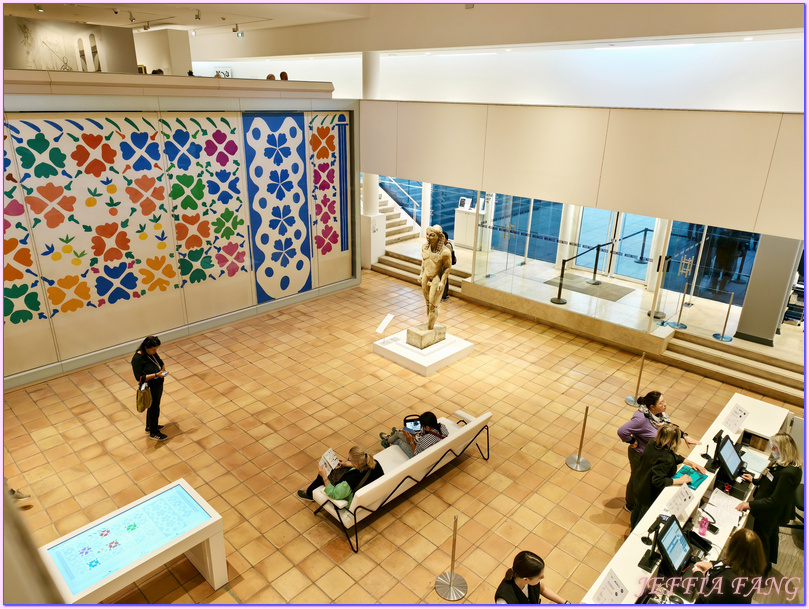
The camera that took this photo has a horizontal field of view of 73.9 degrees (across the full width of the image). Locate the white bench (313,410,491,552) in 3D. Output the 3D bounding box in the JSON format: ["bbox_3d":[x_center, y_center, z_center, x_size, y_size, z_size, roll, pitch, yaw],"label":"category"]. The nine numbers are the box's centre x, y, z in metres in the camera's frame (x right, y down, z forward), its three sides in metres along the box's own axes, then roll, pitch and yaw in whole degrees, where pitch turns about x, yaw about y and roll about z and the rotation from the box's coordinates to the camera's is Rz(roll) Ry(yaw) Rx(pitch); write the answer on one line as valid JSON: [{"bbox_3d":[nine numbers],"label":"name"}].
[{"bbox_3d":[0.041,1.988,6.821,2.420,0.760,0.840,-19,29,-41],"label":"white bench"}]

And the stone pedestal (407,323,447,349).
[{"bbox_3d":[0.446,0.602,10.721,0.410,0.290,0.710,19,27,39],"label":"stone pedestal"}]

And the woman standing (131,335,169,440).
[{"bbox_3d":[-3.645,1.193,7.665,0.540,1.580,0.500,2,21,2],"label":"woman standing"}]

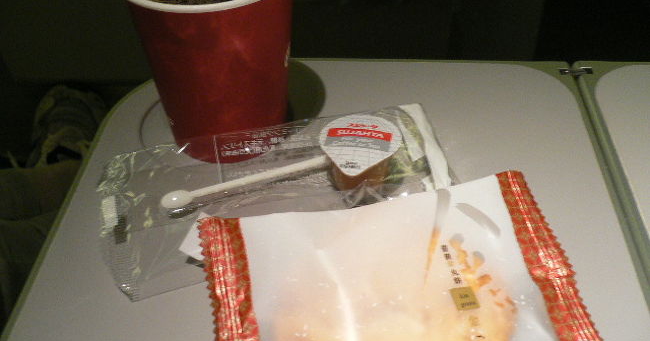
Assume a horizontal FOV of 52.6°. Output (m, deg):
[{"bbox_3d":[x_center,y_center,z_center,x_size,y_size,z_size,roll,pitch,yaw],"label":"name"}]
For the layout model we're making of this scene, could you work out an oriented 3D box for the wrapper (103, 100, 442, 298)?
[{"bbox_3d":[-0.013,0.005,0.290,0.158,0.023,0.075,-11,44,-11],"label":"wrapper"}]

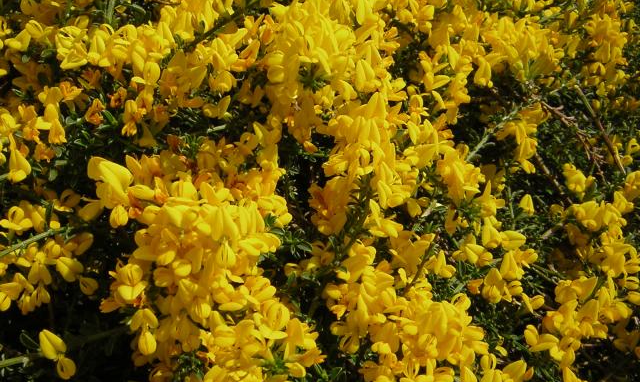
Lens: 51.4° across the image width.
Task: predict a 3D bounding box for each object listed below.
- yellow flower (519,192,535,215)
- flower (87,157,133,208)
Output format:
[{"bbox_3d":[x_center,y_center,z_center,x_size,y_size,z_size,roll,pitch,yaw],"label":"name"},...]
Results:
[{"bbox_3d":[0.199,0.013,0.640,0.015,0.021,0.014,-4,15,-5],"label":"yellow flower"},{"bbox_3d":[-0.152,-0.006,0.480,0.028,0.032,0.026,5,21,31],"label":"flower"}]

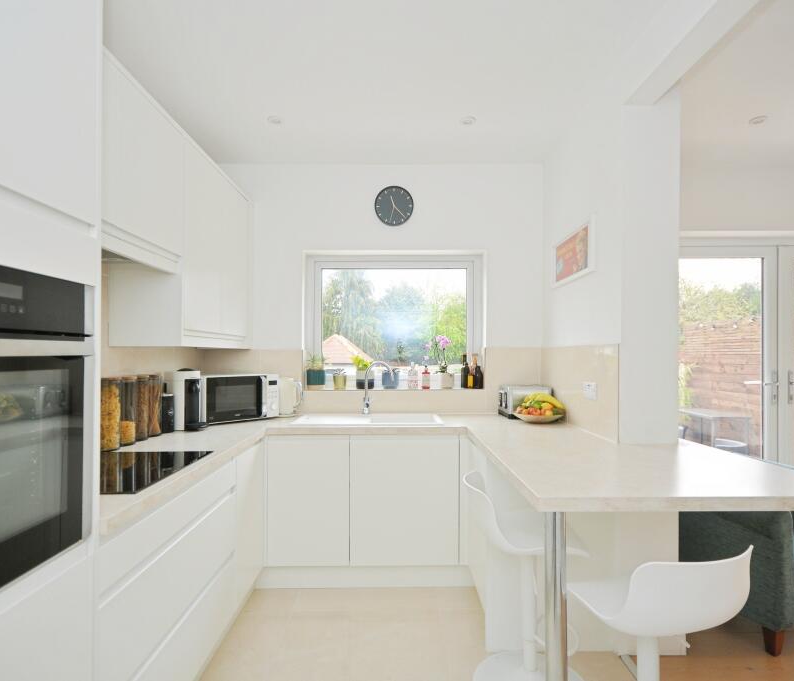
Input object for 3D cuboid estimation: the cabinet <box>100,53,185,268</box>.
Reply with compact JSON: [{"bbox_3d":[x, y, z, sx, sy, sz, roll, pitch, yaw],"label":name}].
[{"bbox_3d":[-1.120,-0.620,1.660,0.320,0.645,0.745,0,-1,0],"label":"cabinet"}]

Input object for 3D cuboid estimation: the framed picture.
[{"bbox_3d":[0.968,-0.472,2.510,0.037,0.278,0.530,0,-1,0],"label":"framed picture"}]

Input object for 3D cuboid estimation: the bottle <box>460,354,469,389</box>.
[{"bbox_3d":[0.465,0.212,3.119,0.065,0.246,0.070,0,-1,0],"label":"bottle"}]

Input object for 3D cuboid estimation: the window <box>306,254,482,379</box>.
[{"bbox_3d":[-0.019,-0.142,3.220,1.240,0.930,0.080,0,-1,0],"label":"window"}]

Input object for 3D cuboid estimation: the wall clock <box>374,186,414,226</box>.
[{"bbox_3d":[-0.020,-0.906,3.054,0.262,0.270,0.040,0,-1,0],"label":"wall clock"}]

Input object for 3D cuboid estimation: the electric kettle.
[{"bbox_3d":[-0.707,0.358,2.910,0.210,0.250,0.155,0,-1,0],"label":"electric kettle"}]

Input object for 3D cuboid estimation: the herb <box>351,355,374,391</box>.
[{"bbox_3d":[-0.235,0.215,3.104,0.150,0.239,0.135,0,-1,0],"label":"herb"}]

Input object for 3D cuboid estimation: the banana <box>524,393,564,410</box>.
[{"bbox_3d":[0.850,0.351,2.620,0.235,0.110,0.140,0,-1,0],"label":"banana"}]

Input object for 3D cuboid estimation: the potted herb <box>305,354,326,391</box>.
[{"bbox_3d":[-0.554,0.215,3.101,0.140,0.239,0.130,0,-1,0],"label":"potted herb"}]

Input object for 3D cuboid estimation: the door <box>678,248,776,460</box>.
[{"bbox_3d":[2.283,0.332,3.280,0.900,2.010,0.070,0,-1,0],"label":"door"}]

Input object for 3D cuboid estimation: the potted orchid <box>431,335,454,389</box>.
[{"bbox_3d":[0.311,0.147,3.110,0.164,0.376,0.120,0,-1,0],"label":"potted orchid"}]

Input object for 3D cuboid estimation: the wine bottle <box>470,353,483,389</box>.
[{"bbox_3d":[0.546,0.205,3.110,0.083,0.245,0.083,0,-1,0],"label":"wine bottle"}]

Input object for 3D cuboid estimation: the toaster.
[{"bbox_3d":[0.820,0.385,2.910,0.280,0.198,0.250,0,-1,0],"label":"toaster"}]

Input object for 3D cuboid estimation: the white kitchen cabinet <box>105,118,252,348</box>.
[{"bbox_3d":[-1.138,-0.453,2.556,0.333,0.985,0.995,0,-1,0],"label":"white kitchen cabinet"}]

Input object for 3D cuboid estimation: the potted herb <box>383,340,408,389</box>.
[{"bbox_3d":[-0.021,0.164,3.110,0.150,0.330,0.140,0,-1,0],"label":"potted herb"}]

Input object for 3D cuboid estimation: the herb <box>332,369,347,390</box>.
[{"bbox_3d":[-0.392,0.263,3.102,0.109,0.144,0.100,0,-1,0],"label":"herb"}]

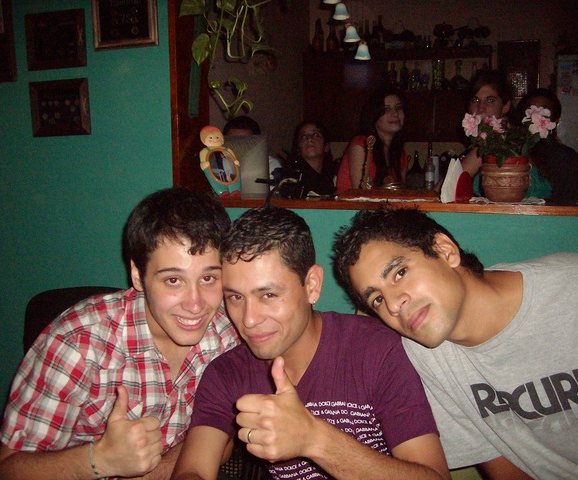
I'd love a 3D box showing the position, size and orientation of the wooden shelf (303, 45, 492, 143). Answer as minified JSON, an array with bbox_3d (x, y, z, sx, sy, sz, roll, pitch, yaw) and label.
[{"bbox_3d":[0.924,-1.247,5.664,1.561,0.788,0.320,1,7,14],"label":"wooden shelf"}]

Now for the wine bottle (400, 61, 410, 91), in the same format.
[{"bbox_3d":[0.995,-1.398,5.585,0.070,0.270,0.070,1,7,14],"label":"wine bottle"}]

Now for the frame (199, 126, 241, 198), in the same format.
[{"bbox_3d":[-0.298,-0.335,2.812,0.170,0.299,0.100,-2,7,-12],"label":"frame"}]

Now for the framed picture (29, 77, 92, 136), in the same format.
[{"bbox_3d":[-1.061,-0.610,3.002,0.314,0.249,0.025,2,8,21],"label":"framed picture"}]

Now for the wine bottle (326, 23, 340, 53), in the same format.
[{"bbox_3d":[0.389,-1.770,5.717,0.076,0.285,0.076,1,7,14],"label":"wine bottle"}]

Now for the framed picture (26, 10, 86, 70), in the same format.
[{"bbox_3d":[-1.067,-0.914,2.966,0.317,0.251,0.025,2,8,21],"label":"framed picture"}]

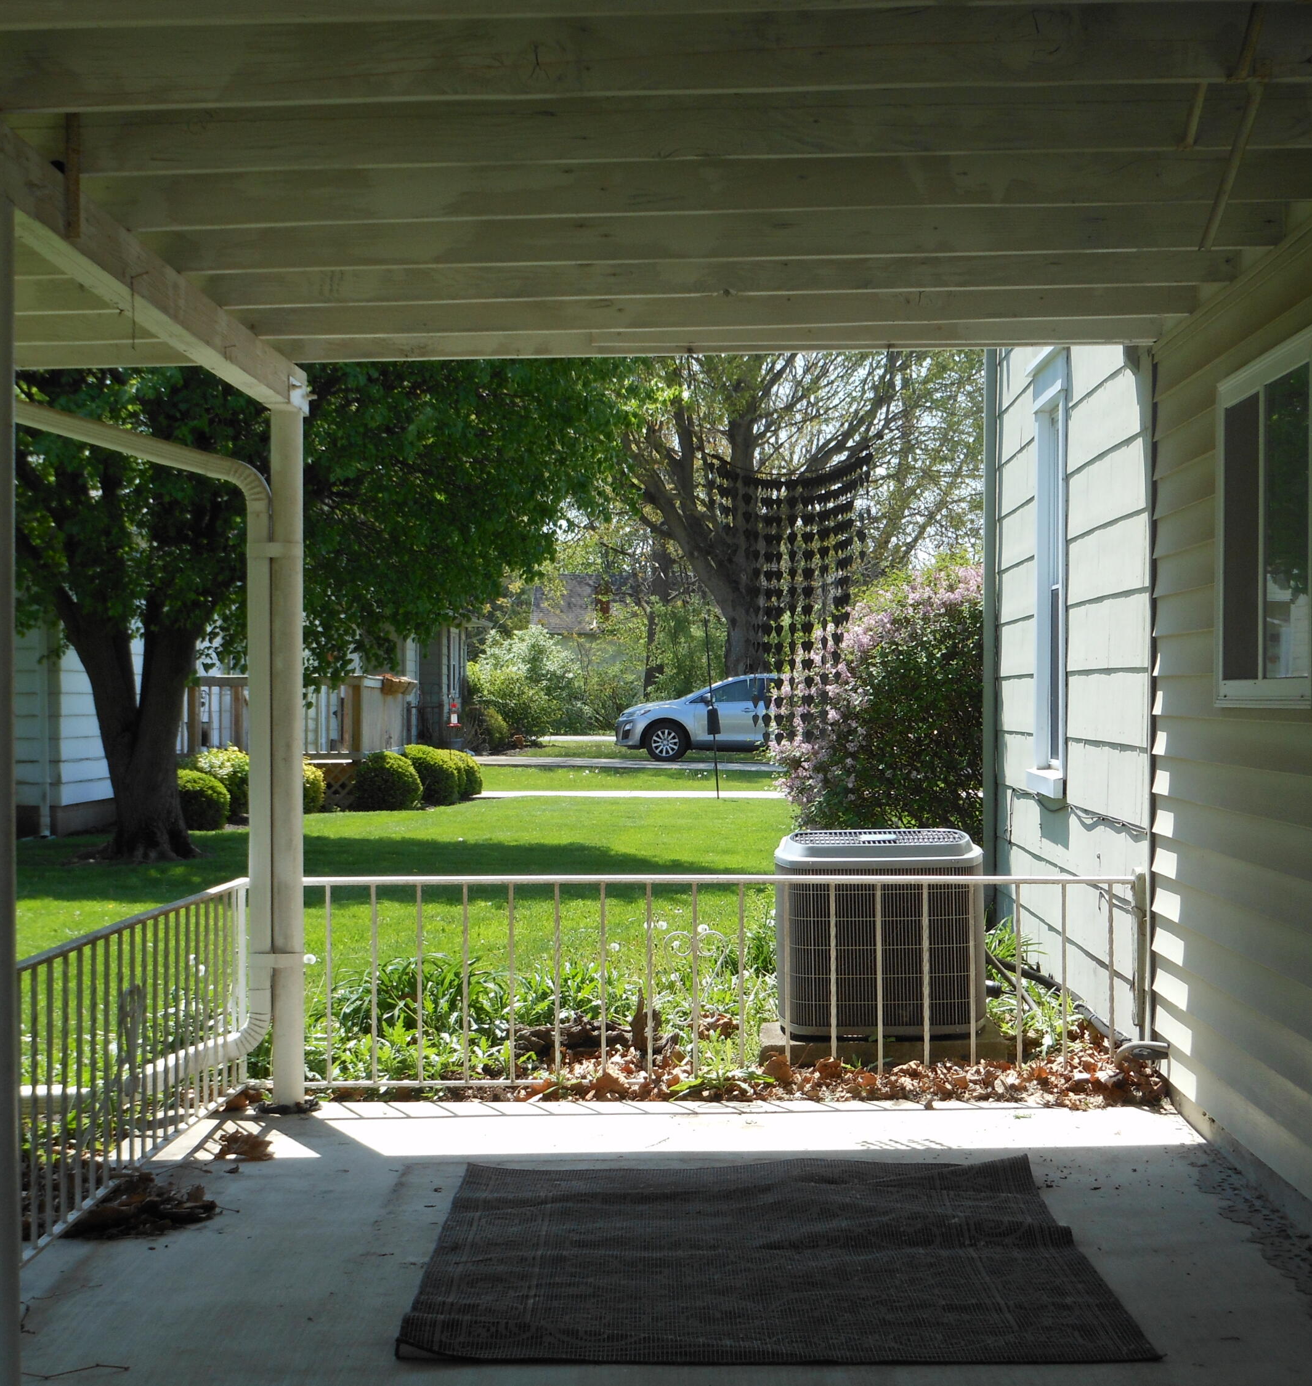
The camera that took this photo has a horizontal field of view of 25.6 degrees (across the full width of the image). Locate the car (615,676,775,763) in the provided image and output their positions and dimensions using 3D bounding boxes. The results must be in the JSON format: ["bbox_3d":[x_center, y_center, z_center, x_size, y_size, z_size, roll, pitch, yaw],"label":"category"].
[{"bbox_3d":[1.560,0.478,55.300,4.680,1.650,1.870,0,0,0],"label":"car"}]

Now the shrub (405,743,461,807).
[{"bbox_3d":[-2.730,0.985,34.900,0.740,0.760,0.740,0,0,1],"label":"shrub"}]

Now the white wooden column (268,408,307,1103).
[{"bbox_3d":[-1.158,0.200,9.050,0.104,2.180,0.104,0,0,1],"label":"white wooden column"}]

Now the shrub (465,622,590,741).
[{"bbox_3d":[-3.199,-0.238,73.000,3.100,2.900,3.000,0,0,0],"label":"shrub"}]

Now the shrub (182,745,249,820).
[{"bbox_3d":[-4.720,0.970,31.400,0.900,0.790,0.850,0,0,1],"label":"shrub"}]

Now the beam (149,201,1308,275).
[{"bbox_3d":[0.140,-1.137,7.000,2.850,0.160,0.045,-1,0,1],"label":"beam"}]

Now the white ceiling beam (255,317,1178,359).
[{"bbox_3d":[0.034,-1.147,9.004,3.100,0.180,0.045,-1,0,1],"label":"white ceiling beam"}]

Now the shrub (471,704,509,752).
[{"bbox_3d":[-3.571,0.761,62.000,0.850,1.020,0.850,0,0,0],"label":"shrub"}]

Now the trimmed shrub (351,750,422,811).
[{"bbox_3d":[-3.025,0.979,32.300,0.790,0.680,0.780,0,0,0],"label":"trimmed shrub"}]

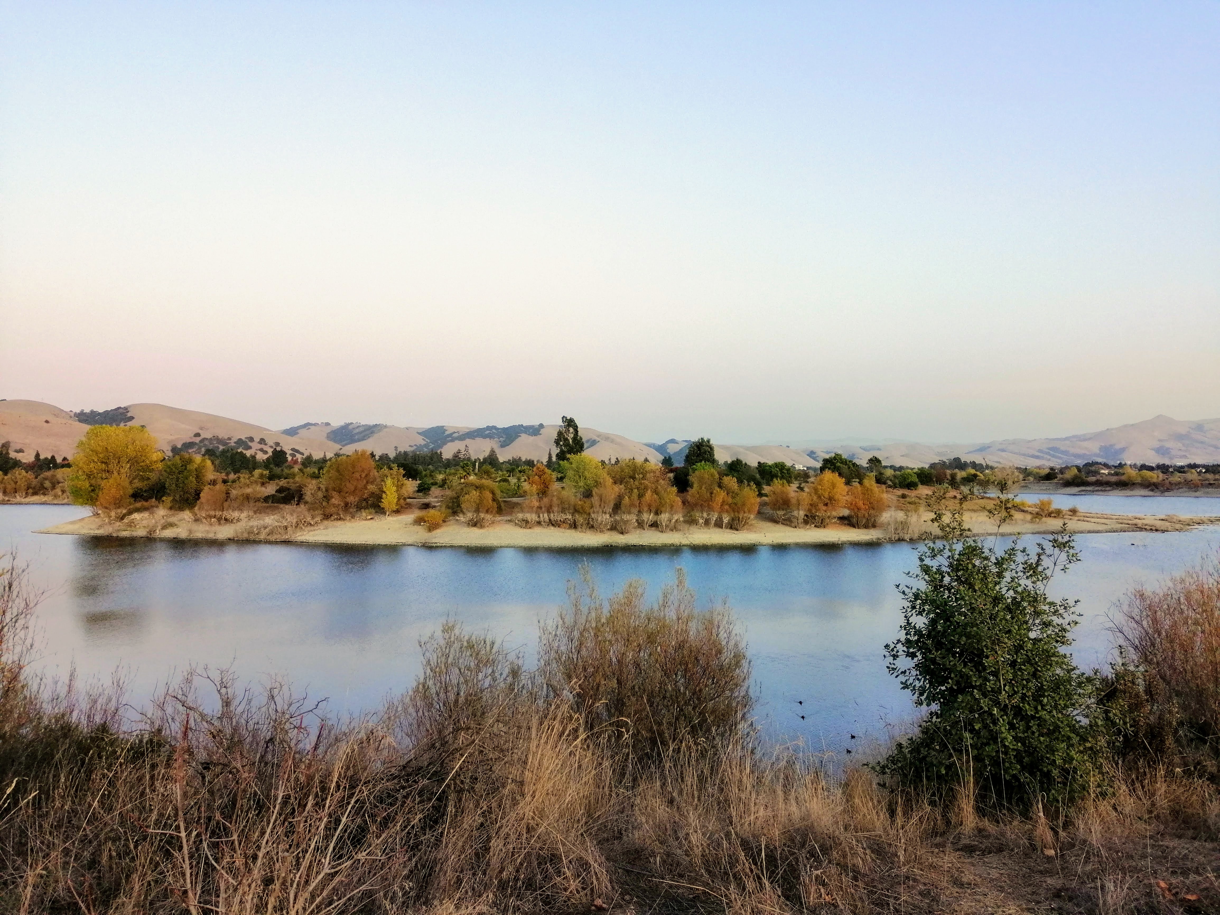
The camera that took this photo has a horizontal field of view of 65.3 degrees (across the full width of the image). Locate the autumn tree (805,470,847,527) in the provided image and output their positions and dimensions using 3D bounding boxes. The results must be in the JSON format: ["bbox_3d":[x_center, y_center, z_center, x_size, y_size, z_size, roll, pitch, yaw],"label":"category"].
[{"bbox_3d":[29.490,5.600,130.000,5.730,7.680,5.560,0,0,0],"label":"autumn tree"}]

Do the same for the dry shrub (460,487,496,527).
[{"bbox_3d":[-19.420,7.290,140.000,5.220,6.030,5.220,0,-1,0],"label":"dry shrub"}]

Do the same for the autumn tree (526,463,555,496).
[{"bbox_3d":[-11.470,3.800,158.000,4.750,5.860,4.610,0,0,0],"label":"autumn tree"}]

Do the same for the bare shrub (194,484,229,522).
[{"bbox_3d":[-55.260,6.210,132.000,4.630,5.420,4.490,0,0,0],"label":"bare shrub"}]

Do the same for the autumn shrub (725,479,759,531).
[{"bbox_3d":[17.670,6.310,126.000,4.420,6.690,4.280,0,0,0],"label":"autumn shrub"}]

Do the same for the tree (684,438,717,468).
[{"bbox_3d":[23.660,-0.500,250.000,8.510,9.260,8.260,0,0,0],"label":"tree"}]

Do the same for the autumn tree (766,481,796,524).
[{"bbox_3d":[25.890,6.850,144.000,4.520,6.630,4.520,0,-1,0],"label":"autumn tree"}]

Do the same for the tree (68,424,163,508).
[{"bbox_3d":[-84.130,1.780,162.000,15.900,14.770,15.900,0,-1,0],"label":"tree"}]

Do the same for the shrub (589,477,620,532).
[{"bbox_3d":[-0.810,6.150,124.000,3.970,7.200,3.860,0,0,0],"label":"shrub"}]

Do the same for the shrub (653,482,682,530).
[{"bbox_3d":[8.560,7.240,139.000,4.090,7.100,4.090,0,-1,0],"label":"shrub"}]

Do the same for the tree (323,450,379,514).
[{"bbox_3d":[-40.250,3.850,148.000,8.430,10.230,8.430,0,-1,0],"label":"tree"}]

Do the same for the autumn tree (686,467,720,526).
[{"bbox_3d":[13.870,5.830,142.000,5.020,8.960,5.020,0,-1,0],"label":"autumn tree"}]

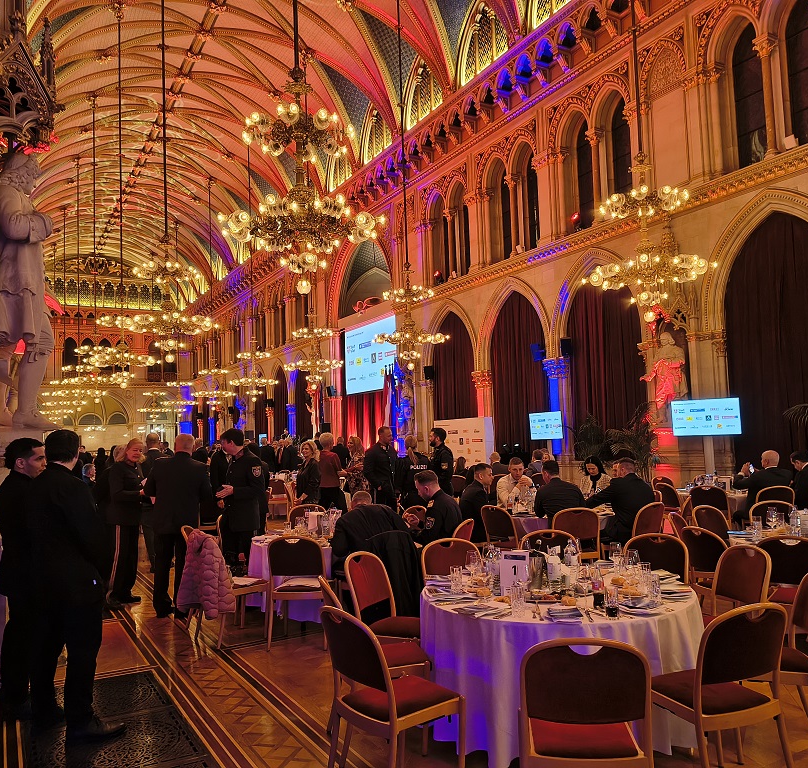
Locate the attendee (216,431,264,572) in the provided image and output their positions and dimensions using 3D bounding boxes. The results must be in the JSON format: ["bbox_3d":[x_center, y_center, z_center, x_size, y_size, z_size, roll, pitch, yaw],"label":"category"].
[{"bbox_3d":[-1.560,1.299,6.625,0.420,1.766,0.520,1,-5,-35],"label":"attendee"}]

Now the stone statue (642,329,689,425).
[{"bbox_3d":[6.655,-0.169,18.142,0.720,2.320,1.100,1,-5,-30],"label":"stone statue"}]

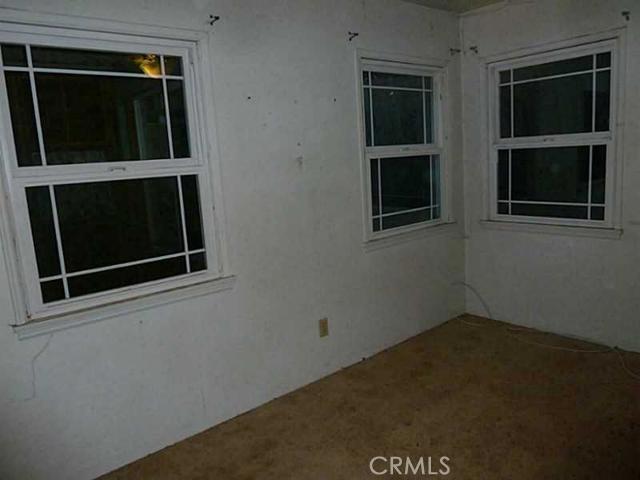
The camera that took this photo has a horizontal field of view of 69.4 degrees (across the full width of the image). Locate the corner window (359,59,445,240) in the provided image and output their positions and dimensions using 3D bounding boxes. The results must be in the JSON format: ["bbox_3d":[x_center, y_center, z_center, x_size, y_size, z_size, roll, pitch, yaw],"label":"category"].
[{"bbox_3d":[0.645,-0.669,3.395,0.893,1.181,0.070,-11,12,-39],"label":"corner window"}]

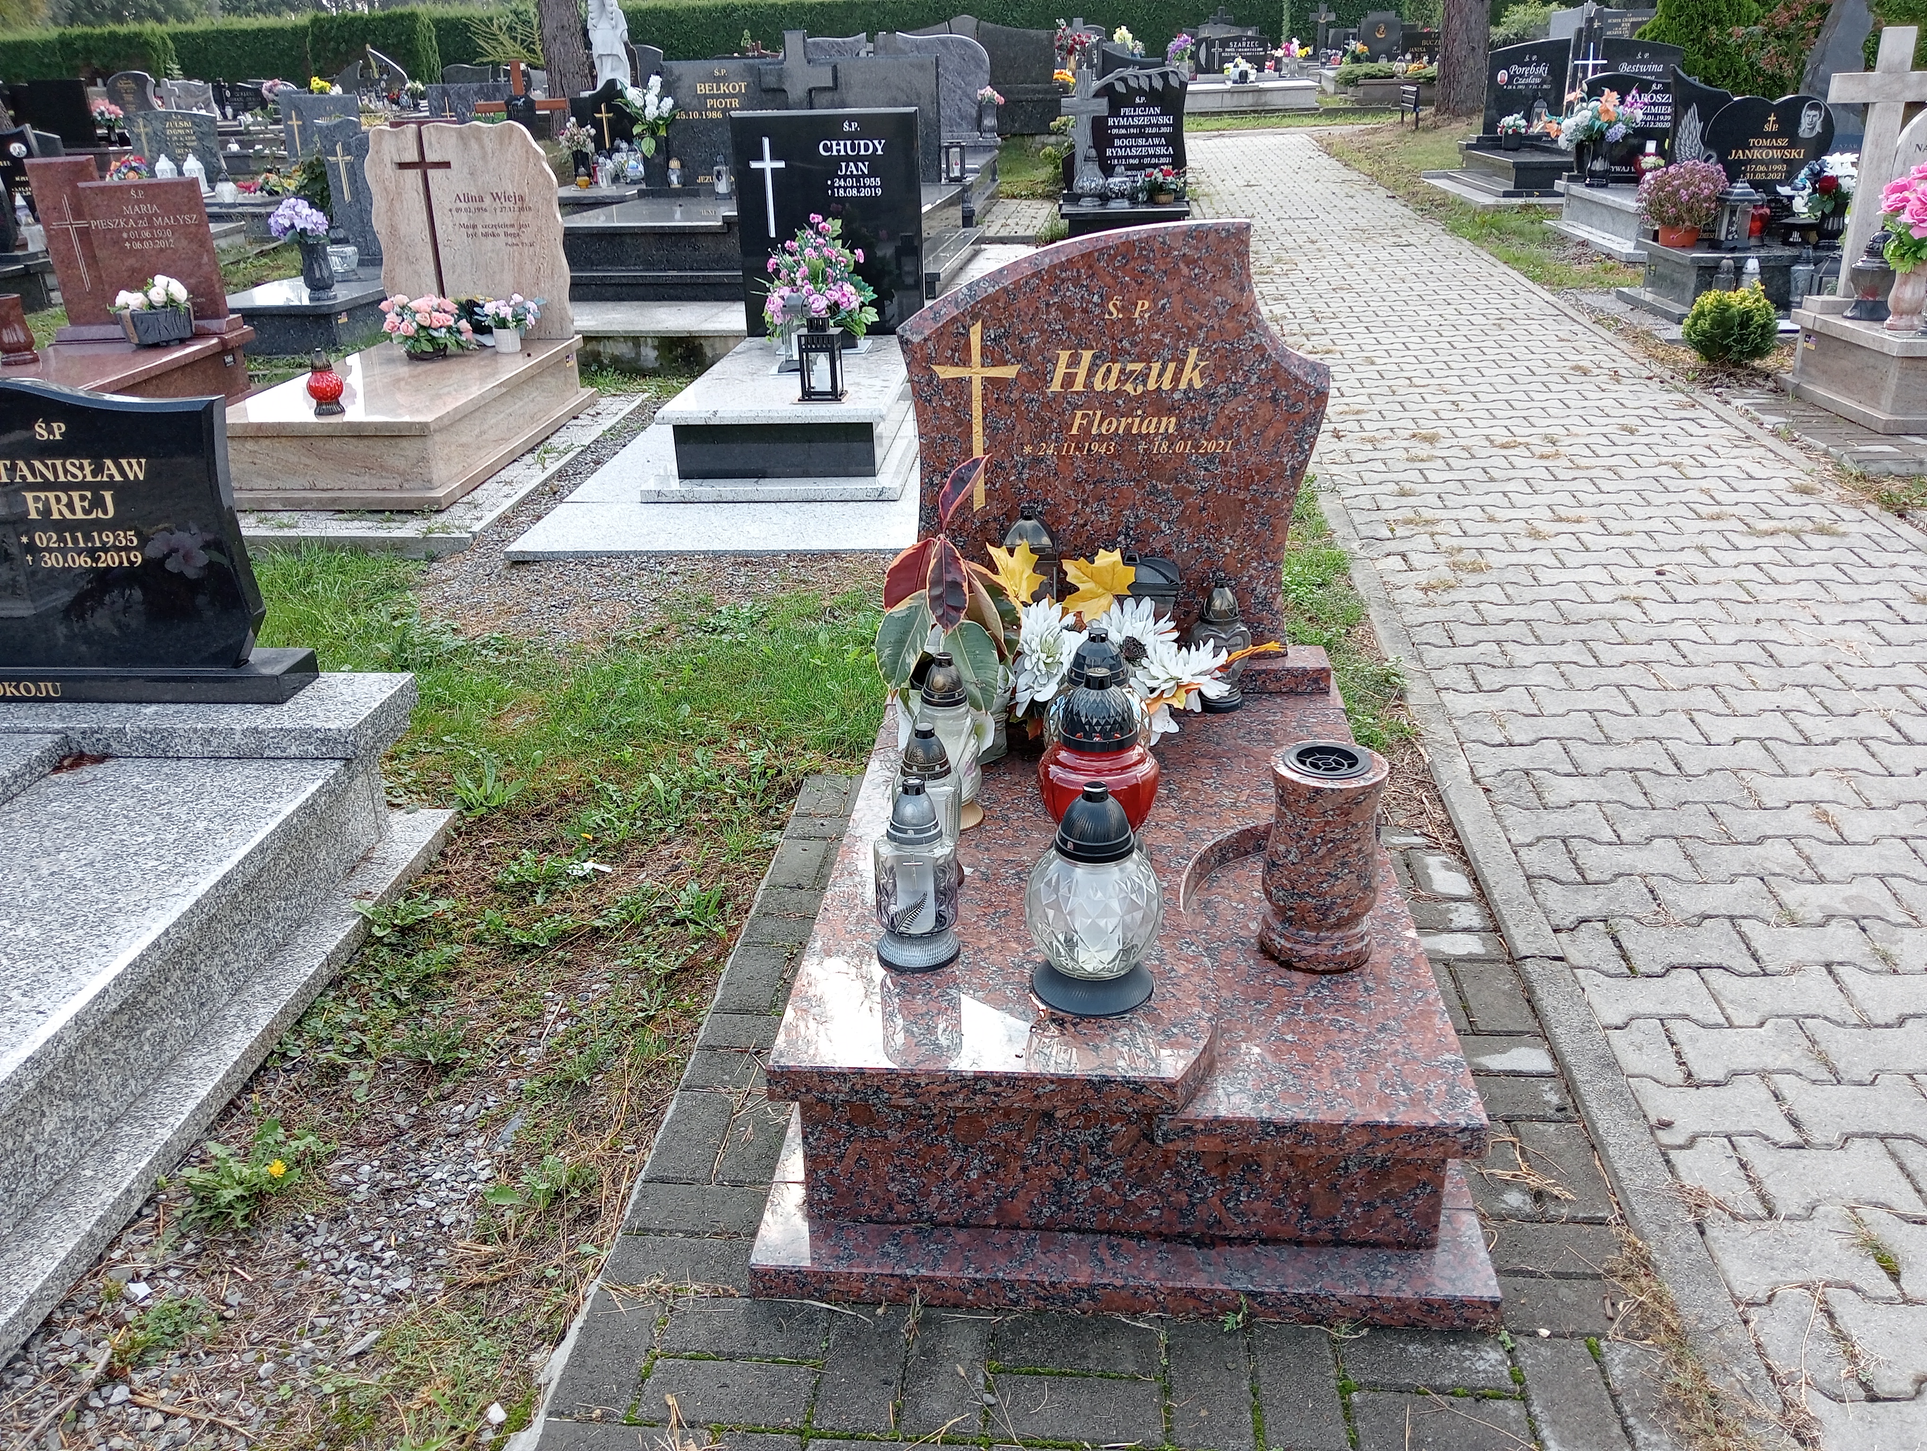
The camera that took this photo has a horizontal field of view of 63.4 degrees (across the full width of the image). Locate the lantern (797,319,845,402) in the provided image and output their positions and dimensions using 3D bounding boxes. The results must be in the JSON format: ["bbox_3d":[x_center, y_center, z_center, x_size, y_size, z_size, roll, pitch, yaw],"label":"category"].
[{"bbox_3d":[-0.494,-1.282,5.438,0.157,0.273,0.157,1,24,5],"label":"lantern"}]

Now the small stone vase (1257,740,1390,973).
[{"bbox_3d":[0.485,0.177,2.092,0.150,0.276,0.150,1,25,4],"label":"small stone vase"}]

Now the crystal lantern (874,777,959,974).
[{"bbox_3d":[-0.062,0.187,2.046,0.112,0.252,0.112,-3,24,-2],"label":"crystal lantern"}]

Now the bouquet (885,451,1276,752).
[{"bbox_3d":[0.190,-0.203,2.592,0.660,0.480,0.360,1,25,4],"label":"bouquet"}]

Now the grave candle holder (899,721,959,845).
[{"bbox_3d":[-0.052,0.112,2.199,0.106,0.238,0.106,1,25,4],"label":"grave candle holder"}]

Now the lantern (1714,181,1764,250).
[{"bbox_3d":[3.707,-2.446,7.482,0.158,0.305,0.158,1,24,5],"label":"lantern"}]

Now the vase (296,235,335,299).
[{"bbox_3d":[-3.067,-2.163,7.439,0.160,0.280,0.160,1,25,4],"label":"vase"}]

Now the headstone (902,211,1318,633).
[{"bbox_3d":[0.267,-0.498,2.802,0.748,0.775,0.080,1,24,5],"label":"headstone"}]

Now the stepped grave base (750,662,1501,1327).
[{"bbox_3d":[0.246,0.276,2.482,0.902,0.315,1.442,1,24,5],"label":"stepped grave base"}]

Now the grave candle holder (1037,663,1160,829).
[{"bbox_3d":[0.197,0.059,2.265,0.175,0.294,0.175,1,24,5],"label":"grave candle holder"}]

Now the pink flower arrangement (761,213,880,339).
[{"bbox_3d":[-0.537,-1.676,5.851,0.450,0.450,0.340,1,25,4],"label":"pink flower arrangement"}]

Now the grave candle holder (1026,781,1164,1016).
[{"bbox_3d":[0.164,0.203,1.959,0.172,0.280,0.172,1,24,5],"label":"grave candle holder"}]

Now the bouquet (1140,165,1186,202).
[{"bbox_3d":[1.277,-3.456,9.953,0.290,0.235,0.260,1,24,5],"label":"bouquet"}]

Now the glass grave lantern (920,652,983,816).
[{"bbox_3d":[-0.026,0.018,2.370,0.108,0.266,0.108,1,25,4],"label":"glass grave lantern"}]

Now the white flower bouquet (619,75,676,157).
[{"bbox_3d":[-1.775,-3.398,8.690,0.340,0.440,0.300,1,25,4],"label":"white flower bouquet"}]

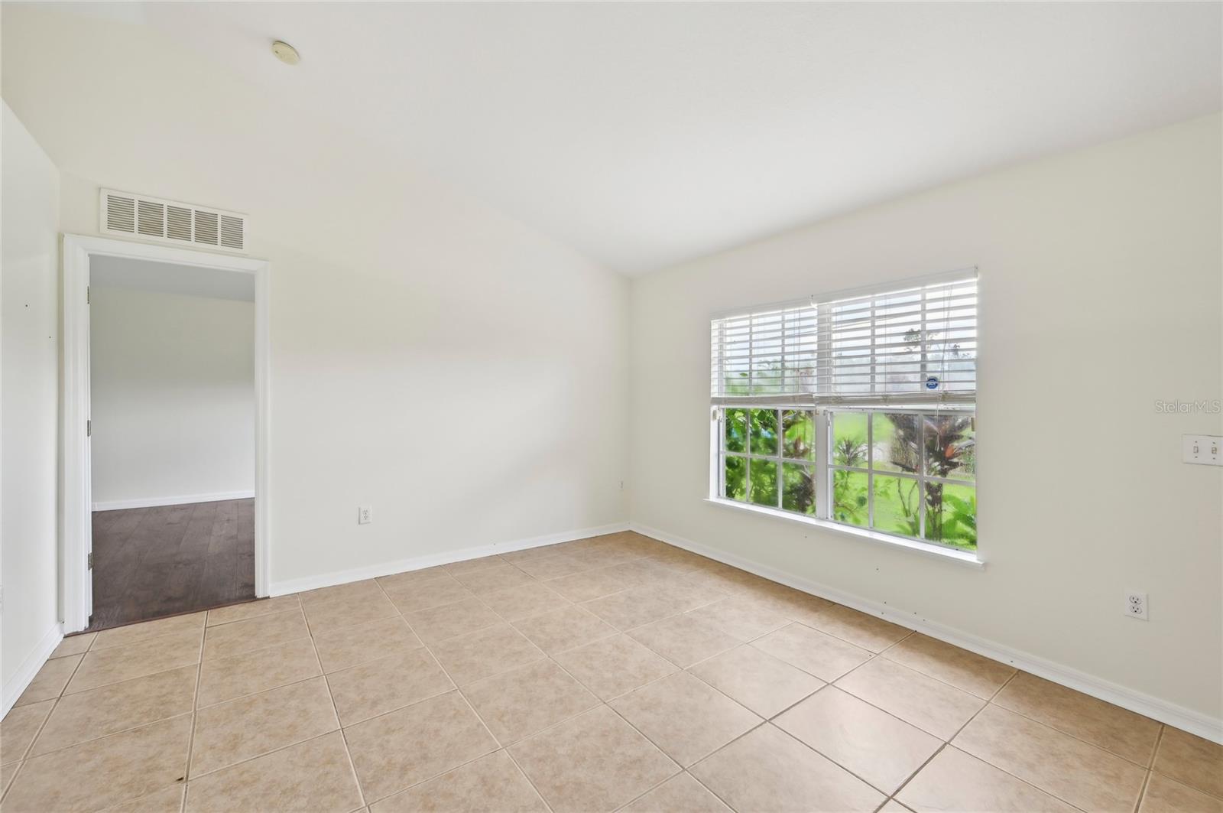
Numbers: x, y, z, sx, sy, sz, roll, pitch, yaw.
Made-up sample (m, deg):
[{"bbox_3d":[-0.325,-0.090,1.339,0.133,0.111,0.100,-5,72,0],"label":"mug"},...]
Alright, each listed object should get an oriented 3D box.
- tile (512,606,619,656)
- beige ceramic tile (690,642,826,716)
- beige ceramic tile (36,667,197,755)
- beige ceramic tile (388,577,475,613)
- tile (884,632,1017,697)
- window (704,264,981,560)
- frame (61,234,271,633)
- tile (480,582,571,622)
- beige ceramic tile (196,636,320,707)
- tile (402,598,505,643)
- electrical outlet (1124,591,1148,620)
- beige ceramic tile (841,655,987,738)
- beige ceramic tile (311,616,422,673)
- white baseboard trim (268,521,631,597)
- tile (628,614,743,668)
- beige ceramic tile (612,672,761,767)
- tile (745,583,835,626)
[{"bbox_3d":[-0.257,1.241,2.656,0.450,0.010,0.450,1,-1,-36],"label":"tile"},{"bbox_3d":[0.664,1.251,2.189,0.448,0.010,0.450,0,0,-36],"label":"beige ceramic tile"},{"bbox_3d":[-1.979,1.217,1.939,0.448,0.011,0.448,1,0,-39],"label":"beige ceramic tile"},{"bbox_3d":[-1.202,1.242,3.134,0.448,0.010,0.450,0,0,-36],"label":"beige ceramic tile"},{"bbox_3d":[1.646,1.255,2.326,0.435,0.010,0.452,0,0,-36],"label":"tile"},{"bbox_3d":[1.358,0.025,3.155,0.120,1.475,1.810,0,0,-35],"label":"window"},{"bbox_3d":[-2.561,0.149,2.820,0.885,2.115,0.140,1,0,-36],"label":"frame"},{"bbox_3d":[-0.531,1.242,3.028,0.450,0.010,0.450,1,-1,-36],"label":"tile"},{"bbox_3d":[-1.647,1.242,2.235,0.448,0.010,0.450,0,0,-36],"label":"beige ceramic tile"},{"bbox_3d":[-0.900,1.238,2.759,0.450,0.010,0.450,1,-1,-36],"label":"tile"},{"bbox_3d":[2.161,0.817,1.955,0.010,0.115,0.070,1,0,-35],"label":"electrical outlet"},{"bbox_3d":[1.292,1.248,2.076,0.450,0.010,0.450,1,-1,-36],"label":"beige ceramic tile"},{"bbox_3d":[-1.265,1.226,2.470,0.448,0.011,0.448,1,0,-38],"label":"beige ceramic tile"},{"bbox_3d":[-0.989,1.183,3.878,2.920,0.088,0.014,1,0,-36],"label":"white baseboard trim"},{"bbox_3d":[0.386,1.245,2.550,0.450,0.010,0.450,1,-1,-36],"label":"tile"},{"bbox_3d":[0.293,1.240,1.921,0.450,0.010,0.450,1,-1,-36],"label":"beige ceramic tile"},{"bbox_3d":[1.106,1.251,3.093,0.430,0.010,0.455,0,0,-36],"label":"tile"}]

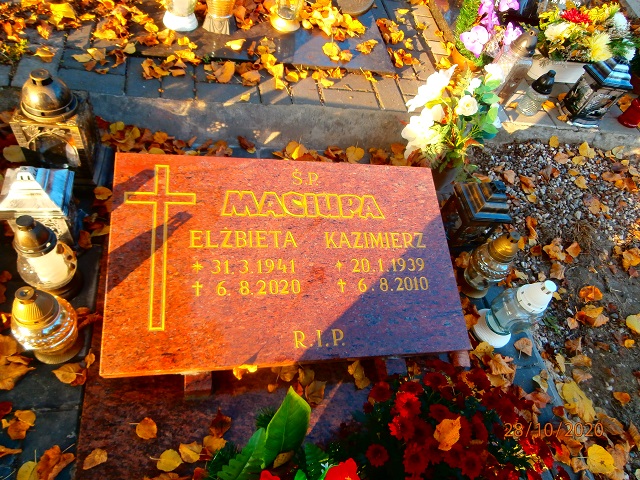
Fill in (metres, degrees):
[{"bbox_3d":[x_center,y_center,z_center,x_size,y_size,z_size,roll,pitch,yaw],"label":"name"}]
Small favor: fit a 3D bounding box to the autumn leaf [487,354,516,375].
[{"bbox_3d":[0.455,0.314,1.119,0.062,0.020,0.050,30,63,15],"label":"autumn leaf"}]

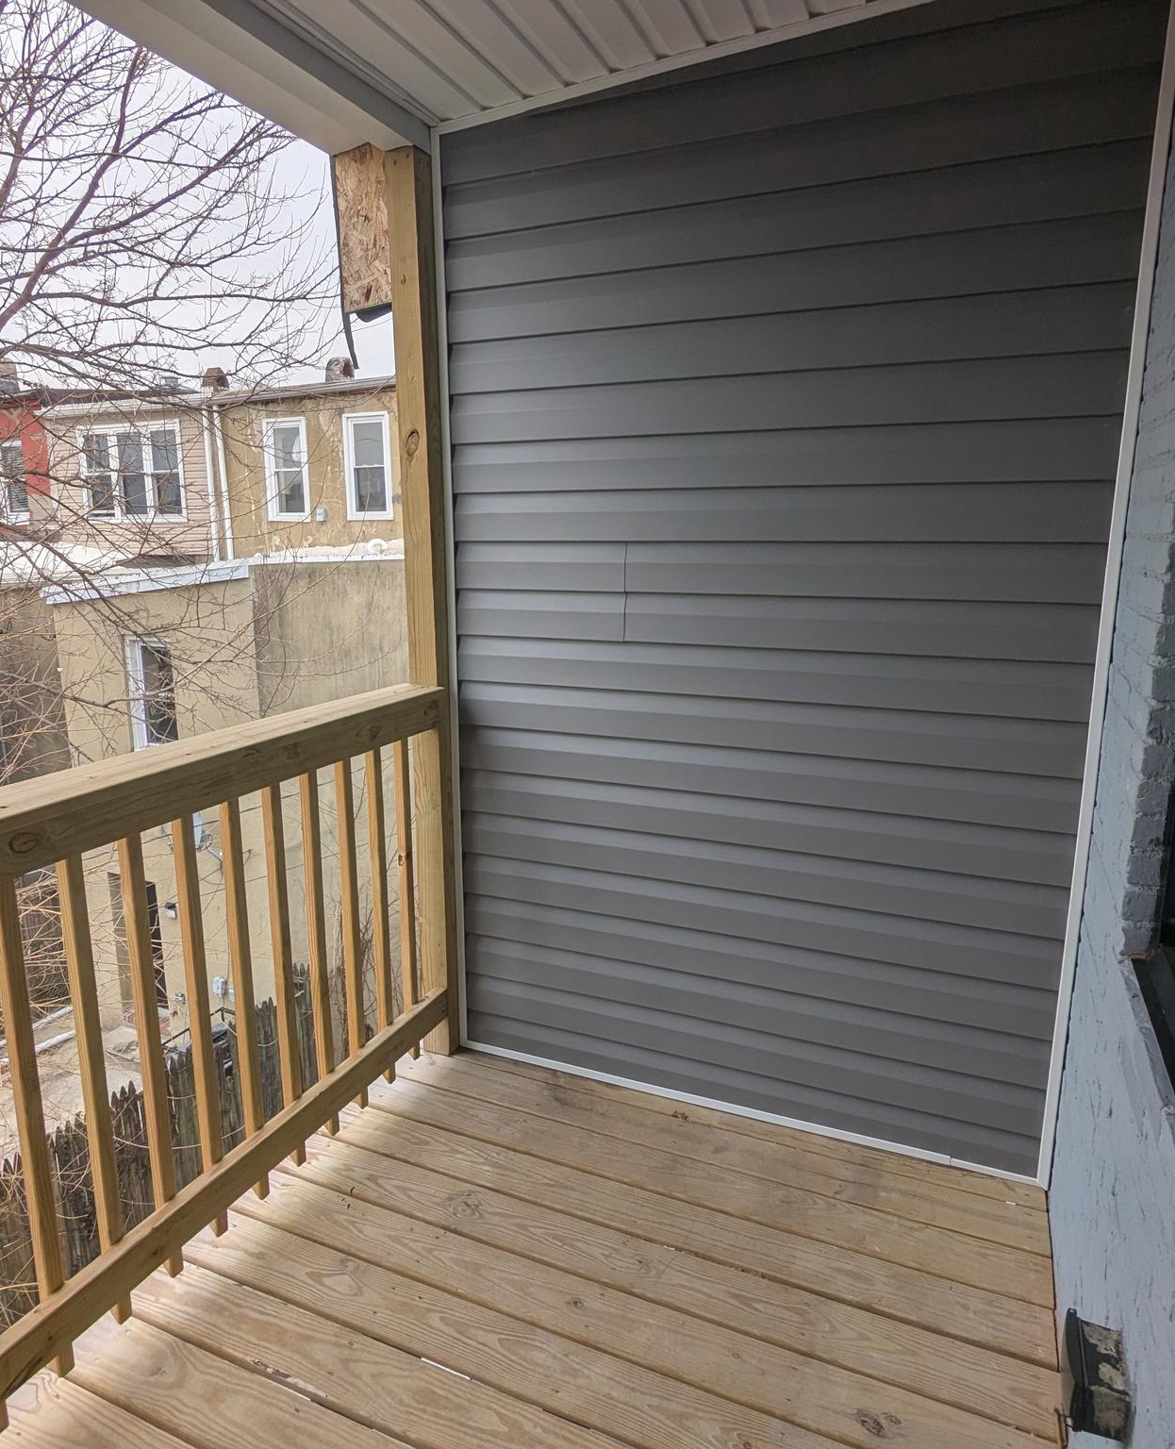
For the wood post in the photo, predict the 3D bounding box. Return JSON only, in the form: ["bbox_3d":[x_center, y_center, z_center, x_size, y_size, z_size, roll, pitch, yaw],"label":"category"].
[{"bbox_3d":[-0.442,-0.220,2.506,0.089,2.475,0.089,5,13,23],"label":"wood post"}]

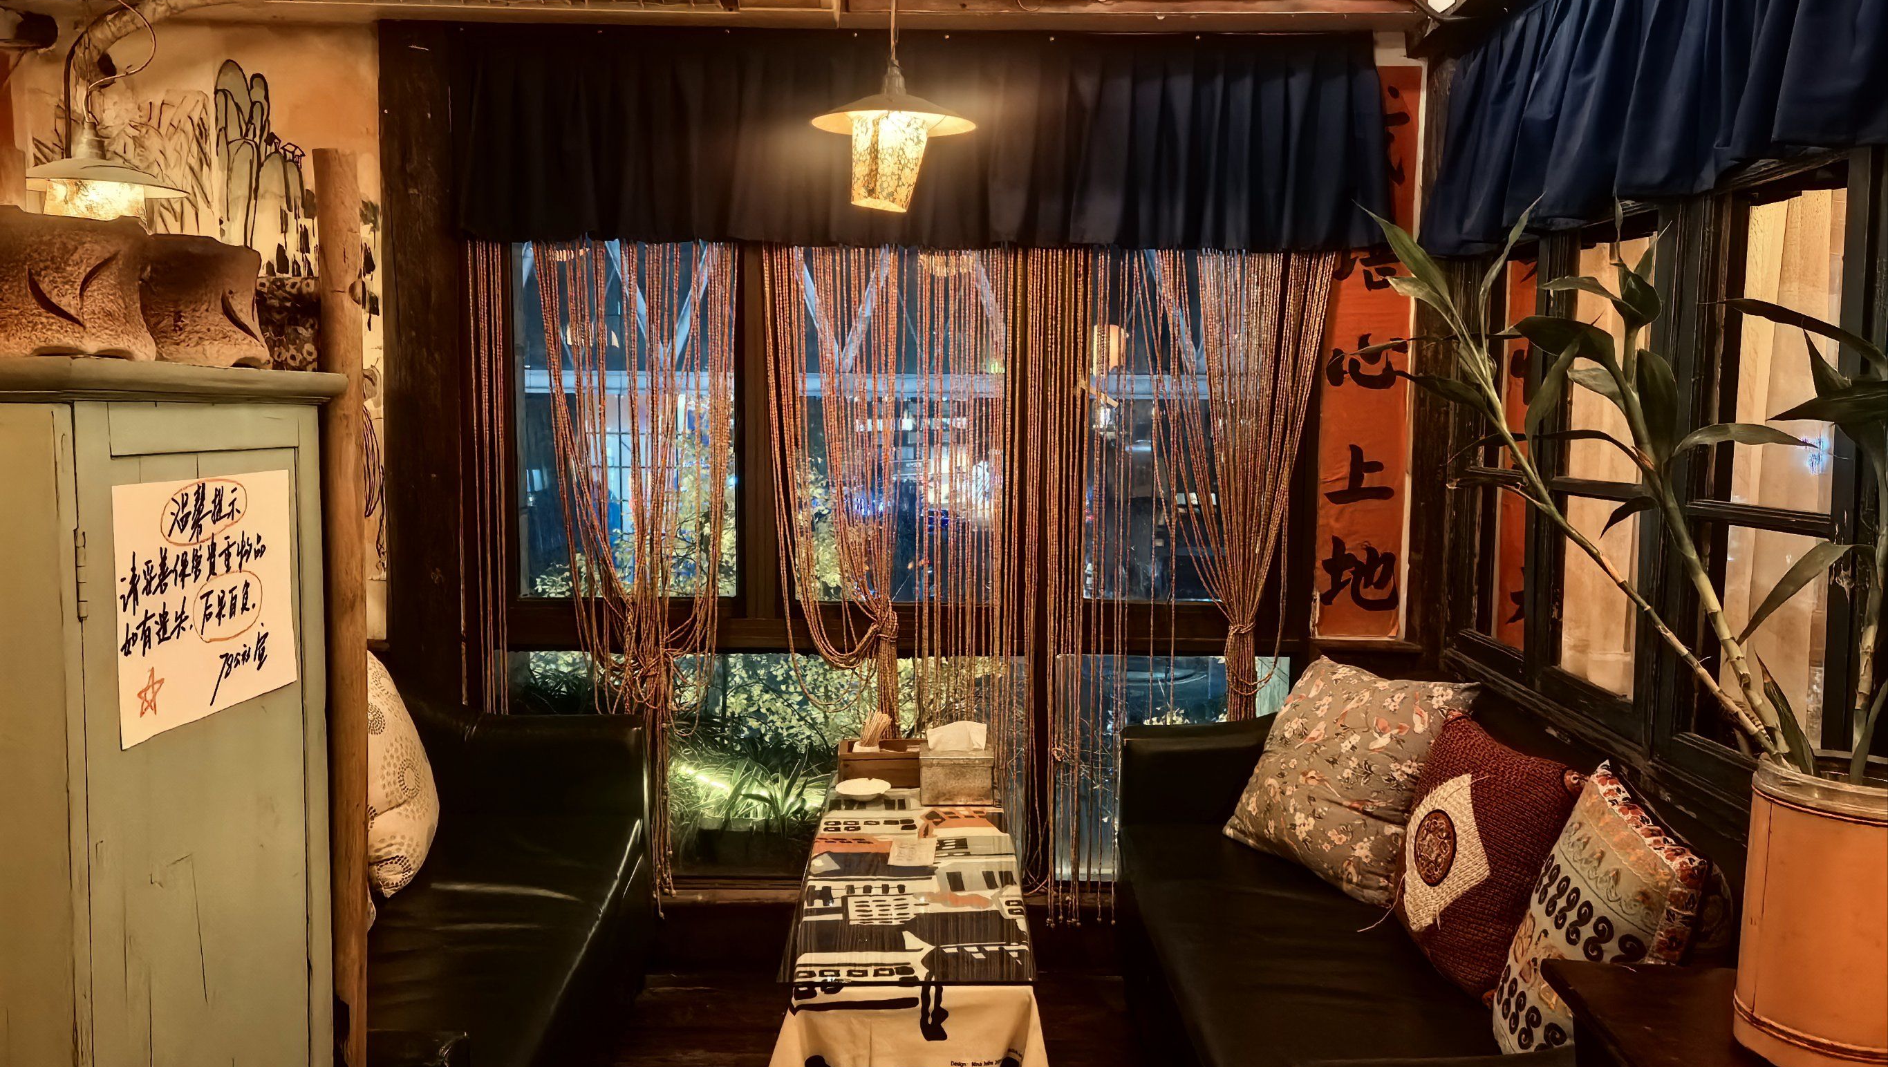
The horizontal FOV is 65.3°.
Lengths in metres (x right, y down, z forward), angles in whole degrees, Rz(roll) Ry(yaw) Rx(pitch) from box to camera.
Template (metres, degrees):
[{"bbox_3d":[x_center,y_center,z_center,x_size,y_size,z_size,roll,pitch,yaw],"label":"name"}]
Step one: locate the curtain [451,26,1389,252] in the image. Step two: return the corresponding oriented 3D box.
[{"bbox_3d":[-0.051,-0.914,3.426,2.172,0.507,0.090,1,6,0],"label":"curtain"}]

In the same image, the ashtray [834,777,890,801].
[{"bbox_3d":[-0.180,0.581,3.289,0.123,0.032,0.123,1,6,0],"label":"ashtray"}]

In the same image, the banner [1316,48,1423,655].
[{"bbox_3d":[1.025,-0.422,3.550,0.249,1.376,0.015,1,6,0],"label":"banner"}]

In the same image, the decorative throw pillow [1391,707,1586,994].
[{"bbox_3d":[0.974,0.584,2.645,0.140,0.400,0.380,22,1,-13],"label":"decorative throw pillow"}]

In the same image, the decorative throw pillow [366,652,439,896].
[{"bbox_3d":[-1.197,0.490,2.992,0.180,0.480,0.460,-19,2,13],"label":"decorative throw pillow"}]

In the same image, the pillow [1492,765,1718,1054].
[{"bbox_3d":[0.972,0.574,2.192,0.130,0.410,0.370,26,6,-2],"label":"pillow"}]

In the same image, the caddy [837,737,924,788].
[{"bbox_3d":[-0.131,0.542,3.447,0.224,0.080,0.120,1,6,0],"label":"caddy"}]

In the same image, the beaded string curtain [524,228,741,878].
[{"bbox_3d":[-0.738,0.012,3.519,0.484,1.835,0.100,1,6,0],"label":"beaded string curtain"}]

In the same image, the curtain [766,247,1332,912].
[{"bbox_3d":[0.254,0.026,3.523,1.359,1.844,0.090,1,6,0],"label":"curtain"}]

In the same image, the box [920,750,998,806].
[{"bbox_3d":[0.031,0.543,3.320,0.163,0.107,0.130,1,6,0],"label":"box"}]

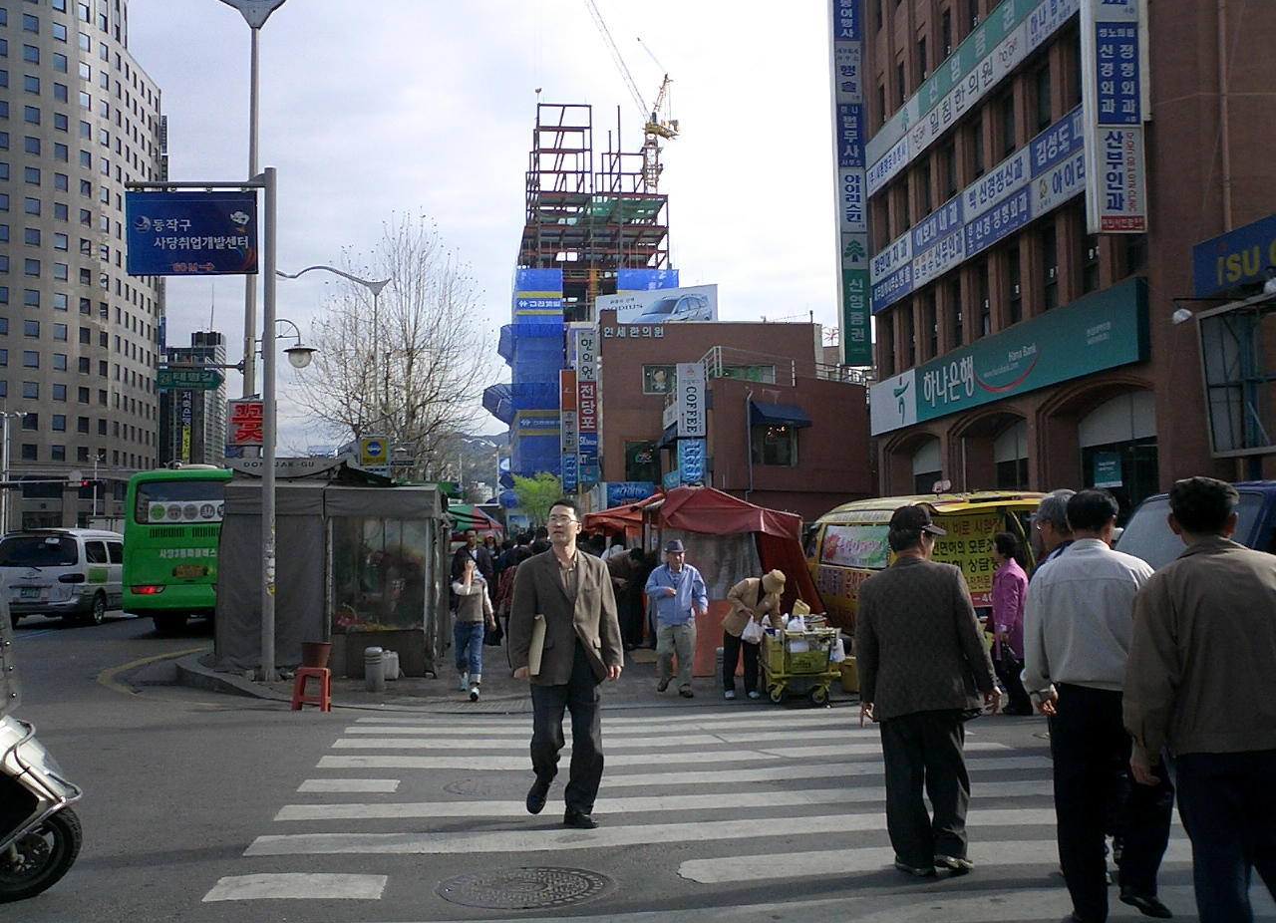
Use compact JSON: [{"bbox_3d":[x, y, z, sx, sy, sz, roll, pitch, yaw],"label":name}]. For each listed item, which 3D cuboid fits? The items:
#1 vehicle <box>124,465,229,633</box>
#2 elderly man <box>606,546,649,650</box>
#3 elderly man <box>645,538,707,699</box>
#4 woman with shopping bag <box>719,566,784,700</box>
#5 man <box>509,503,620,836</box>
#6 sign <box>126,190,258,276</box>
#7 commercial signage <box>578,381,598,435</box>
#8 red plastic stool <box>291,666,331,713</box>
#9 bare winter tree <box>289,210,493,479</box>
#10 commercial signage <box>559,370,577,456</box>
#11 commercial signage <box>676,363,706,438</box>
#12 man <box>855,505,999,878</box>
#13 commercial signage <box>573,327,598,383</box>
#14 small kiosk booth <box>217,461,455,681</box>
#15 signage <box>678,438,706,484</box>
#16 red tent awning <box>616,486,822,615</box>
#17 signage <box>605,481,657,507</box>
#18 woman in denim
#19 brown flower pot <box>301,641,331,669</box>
[{"bbox_3d":[-8.254,1.859,27.859,2.350,2.950,8.800,0,-4,-7],"label":"vehicle"},{"bbox_3d":[-0.176,1.985,19.857,0.650,1.460,0.520,-2,-4,21],"label":"elderly man"},{"bbox_3d":[0.393,1.611,14.286,0.570,1.599,0.420,0,-4,-13],"label":"elderly man"},{"bbox_3d":[1.192,1.786,14.273,0.620,1.350,0.500,-4,-5,45],"label":"woman with shopping bag"},{"bbox_3d":[-0.411,1.116,7.648,0.570,1.784,0.480,0,-4,-16],"label":"man"},{"bbox_3d":[-5.167,-2.638,15.850,1.519,0.958,0.100,-1,-4,-3],"label":"sign"},{"bbox_3d":[-2.137,-2.311,58.149,0.805,2.183,0.300,0,-4,-7],"label":"commercial signage"},{"bbox_3d":[-3.251,2.258,13.586,0.335,0.445,0.335,0,-4,-5],"label":"red plastic stool"},{"bbox_3d":[-6.381,-1.346,36.000,5.100,10.314,5.000,0,-4,-7],"label":"bare winter tree"},{"bbox_3d":[-3.280,-2.271,64.149,0.772,3.953,0.300,0,-4,-7],"label":"commercial signage"},{"bbox_3d":[1.501,-1.707,38.649,0.800,2.110,0.300,0,-4,-7],"label":"commercial signage"},{"bbox_3d":[1.358,1.069,6.489,0.600,1.700,0.450,-1,-4,4],"label":"man"},{"bbox_3d":[-1.825,-3.709,48.149,0.780,1.859,0.300,0,-4,-7],"label":"commercial signage"},{"bbox_3d":[-3.628,1.290,16.552,2.500,2.400,2.700,0,-4,-7],"label":"small kiosk booth"},{"bbox_3d":[1.783,0.001,45.149,0.904,1.431,0.300,0,-4,-7],"label":"signage"},{"bbox_3d":[0.947,1.046,16.100,2.150,1.420,2.100,0,-4,-7],"label":"red tent awning"},{"bbox_3d":[-0.251,1.076,43.124,1.600,0.849,0.250,0,-4,-7],"label":"signage"},{"bbox_3d":[-1.745,1.752,14.481,0.450,1.520,0.500,-1,-4,-3],"label":"woman in denim"},{"bbox_3d":[-3.207,1.917,13.607,0.285,0.240,0.285,0,-4,-5],"label":"brown flower pot"}]

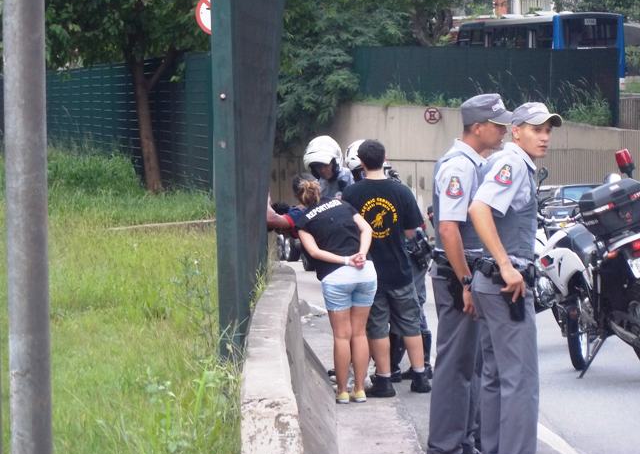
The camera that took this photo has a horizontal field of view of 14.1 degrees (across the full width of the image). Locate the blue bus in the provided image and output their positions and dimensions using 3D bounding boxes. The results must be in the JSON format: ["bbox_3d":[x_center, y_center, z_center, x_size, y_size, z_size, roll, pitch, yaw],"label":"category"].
[{"bbox_3d":[7.750,-5.950,93.300,2.500,3.200,11.800,-1,3,-13],"label":"blue bus"}]

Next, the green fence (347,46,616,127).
[{"bbox_3d":[5.082,-4.319,79.000,8.300,2.400,0.150,0,3,7],"label":"green fence"}]

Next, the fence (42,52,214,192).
[{"bbox_3d":[-5.450,-2.800,65.000,0.150,2.550,35.000,-1,3,-11],"label":"fence"}]

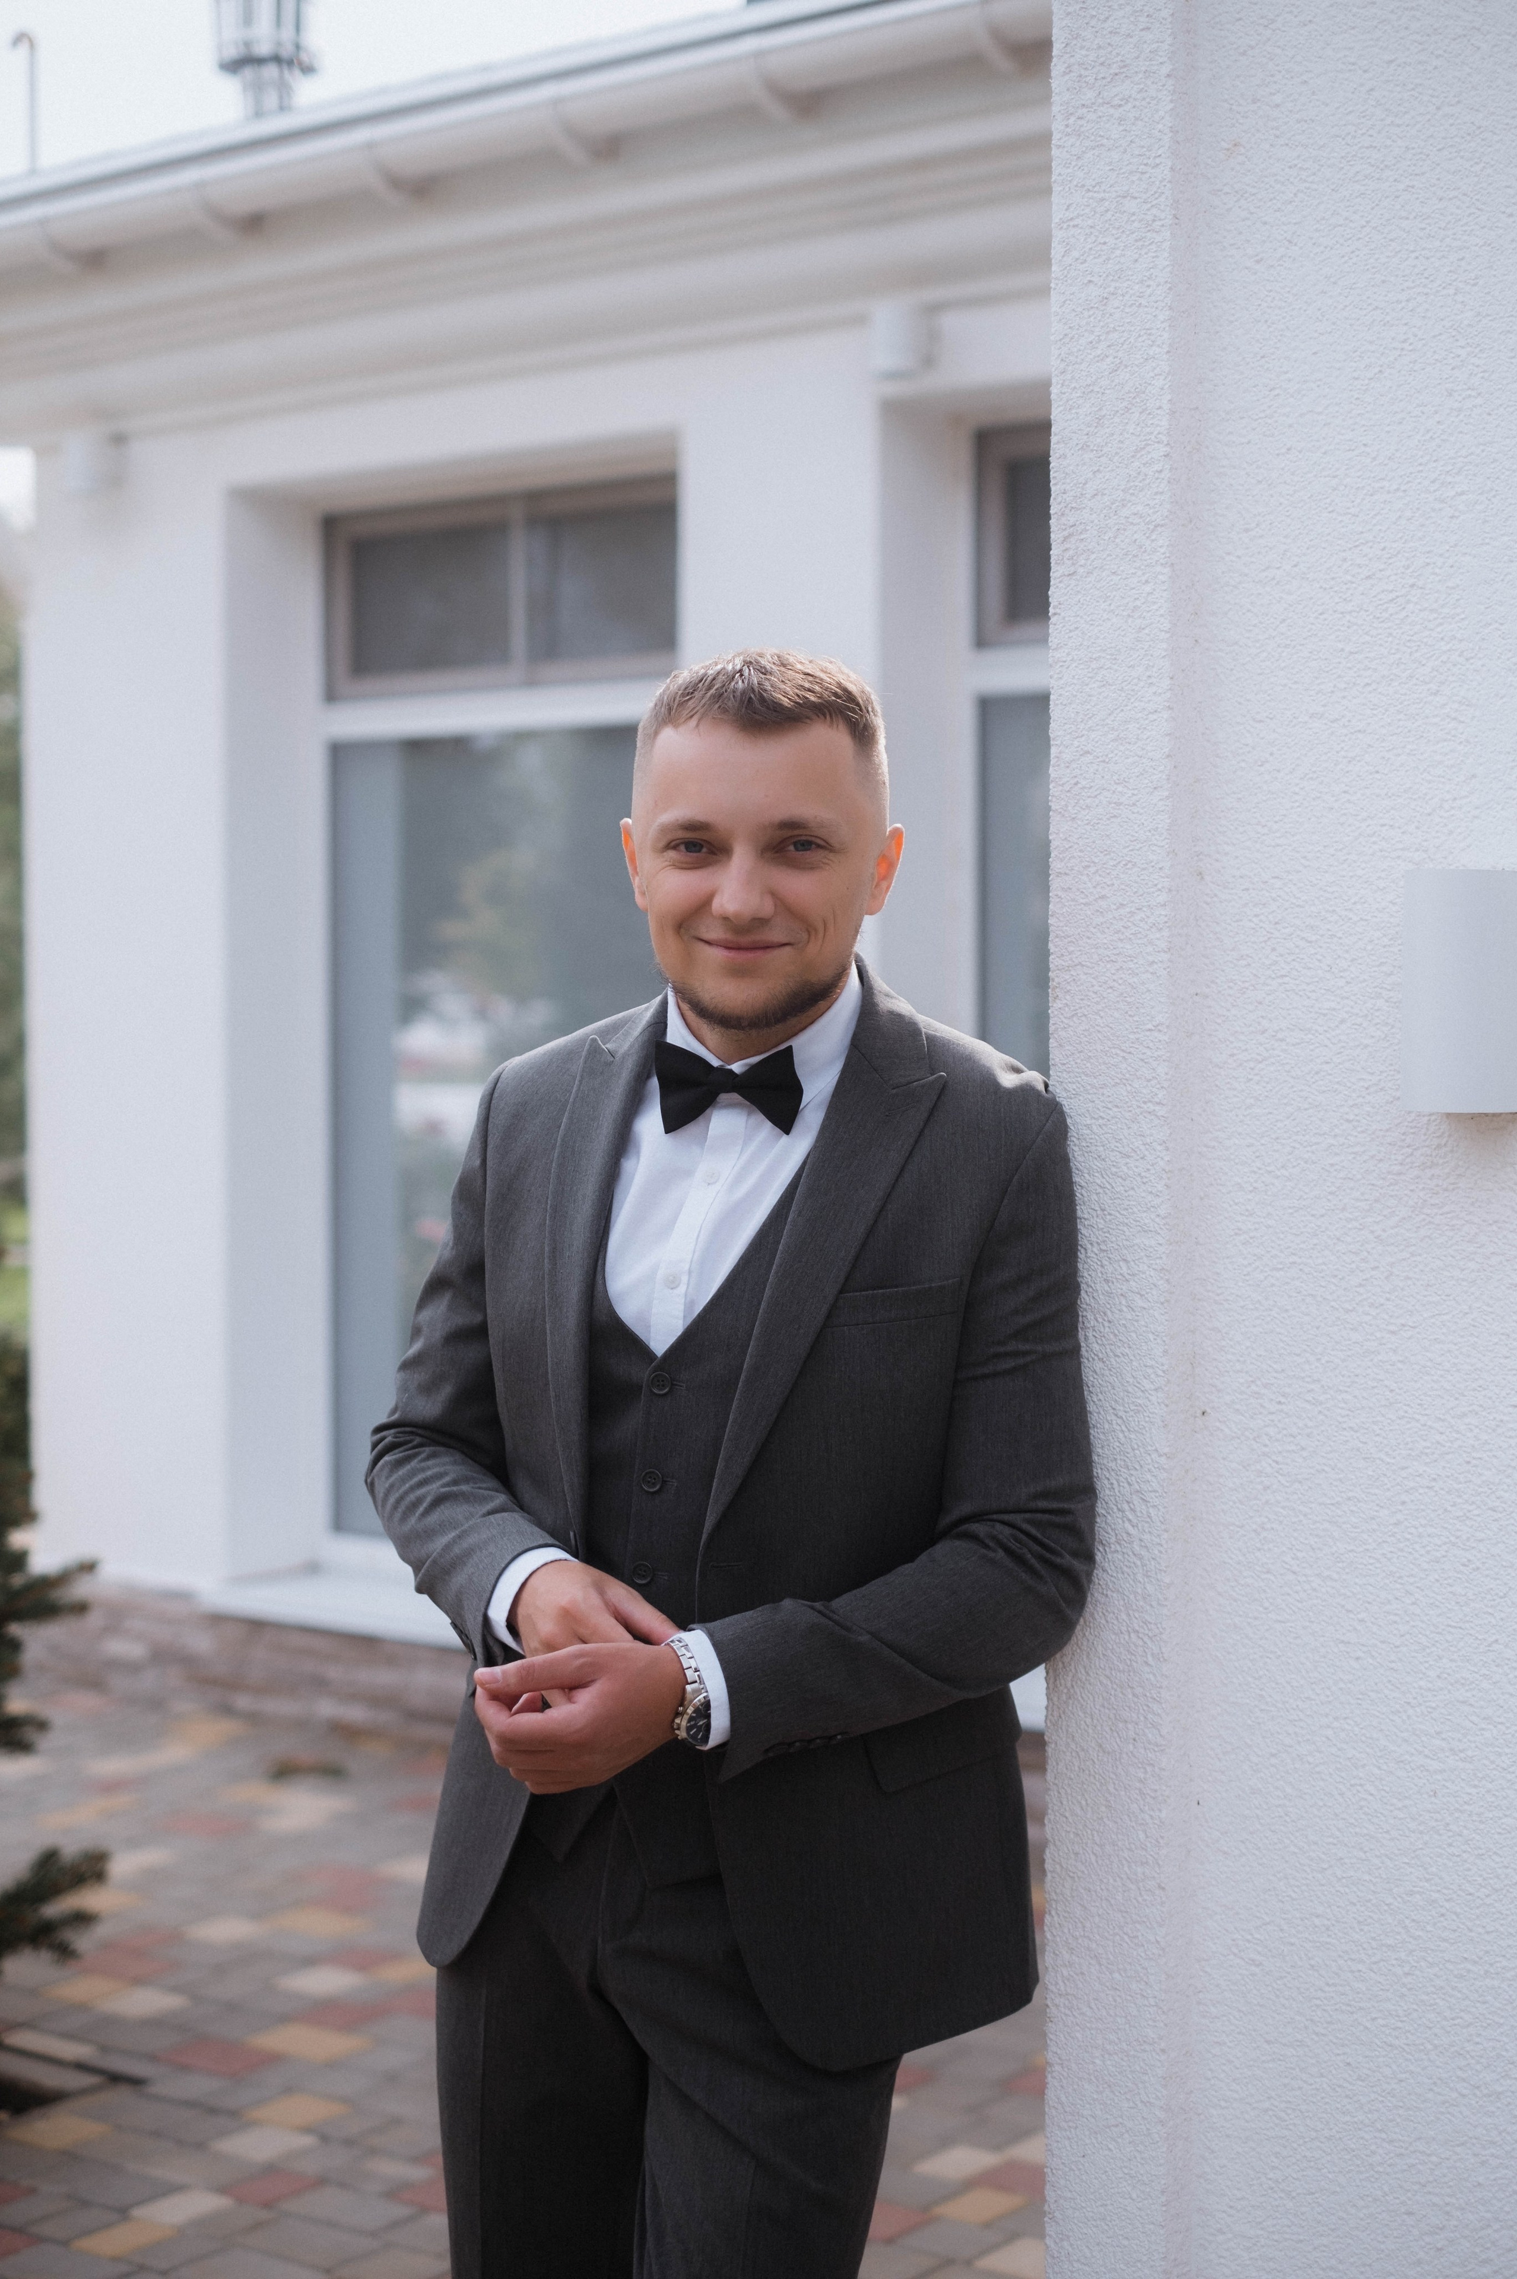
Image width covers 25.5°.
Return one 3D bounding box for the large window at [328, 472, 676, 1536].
[{"bbox_3d":[-0.475,-0.239,7.328,1.265,2.361,0.100,1,2,37],"label":"large window"}]

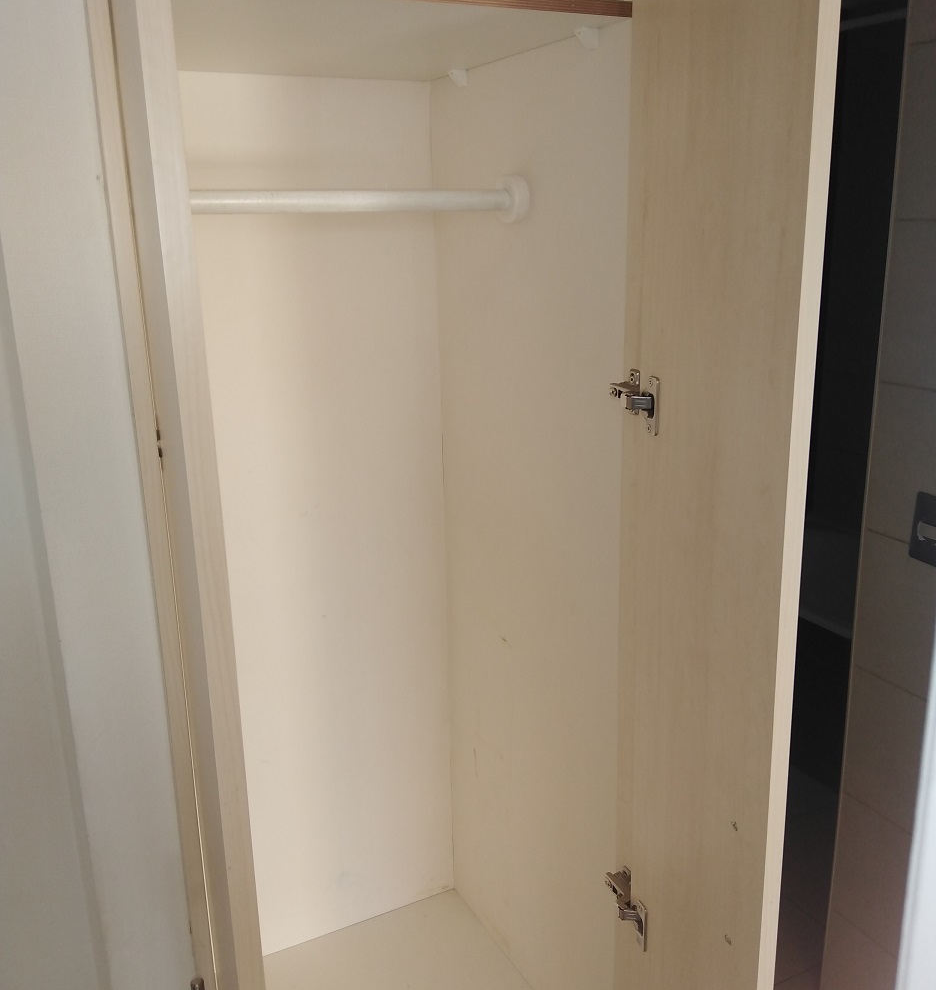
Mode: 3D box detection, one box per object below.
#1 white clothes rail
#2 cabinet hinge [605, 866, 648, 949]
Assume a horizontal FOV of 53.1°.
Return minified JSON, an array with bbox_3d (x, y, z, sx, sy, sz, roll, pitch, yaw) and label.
[{"bbox_3d":[-0.173,-0.361,1.151,0.545,0.058,0.058,-9,16,-26],"label":"white clothes rail"},{"bbox_3d":[0.211,0.540,1.234,0.044,0.064,0.106,-9,16,-26],"label":"cabinet hinge"}]

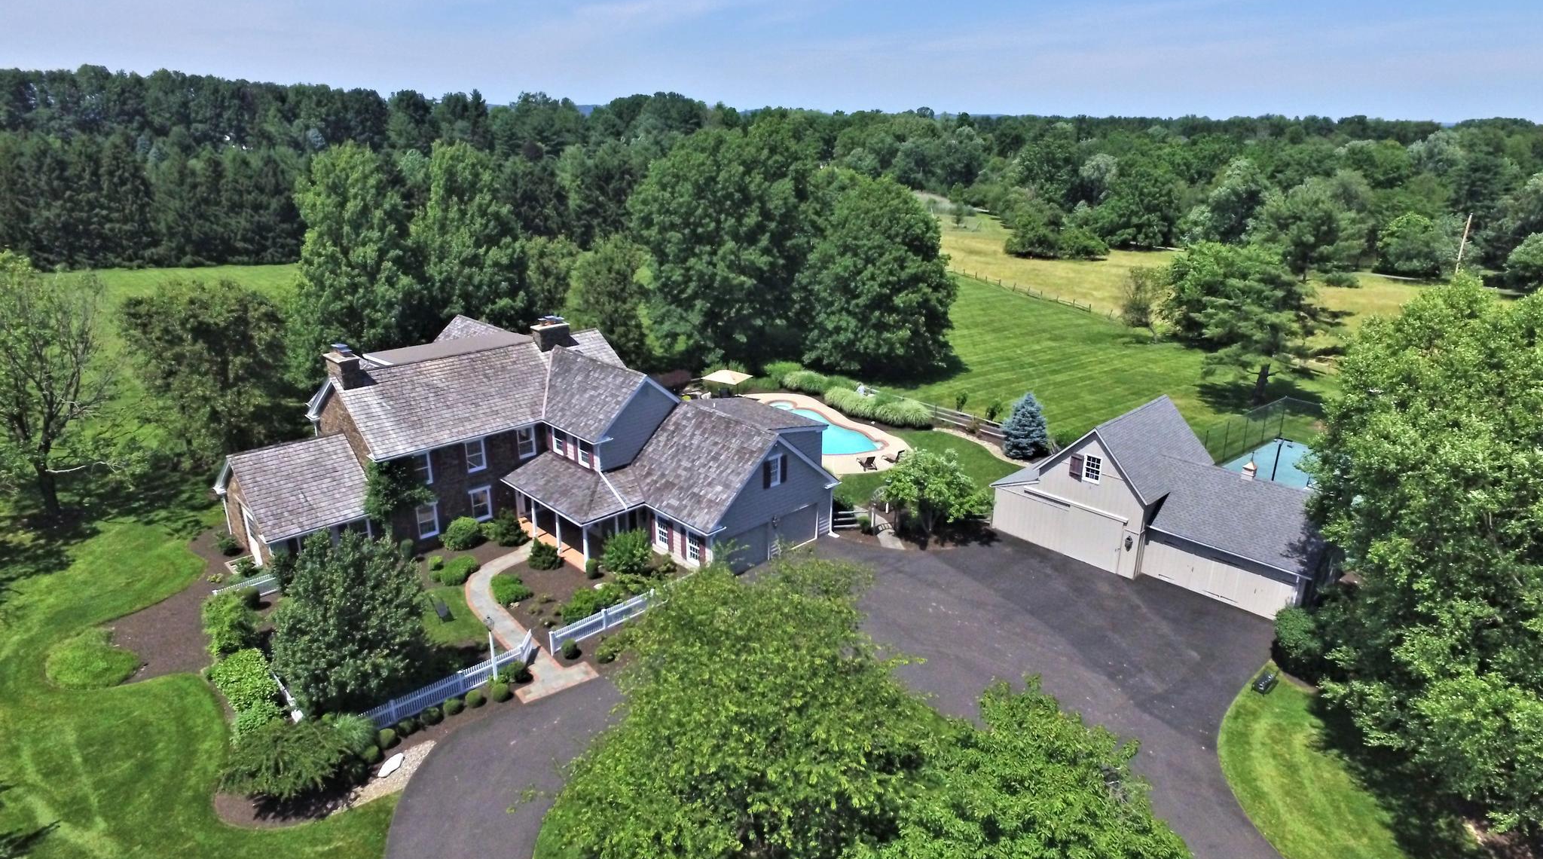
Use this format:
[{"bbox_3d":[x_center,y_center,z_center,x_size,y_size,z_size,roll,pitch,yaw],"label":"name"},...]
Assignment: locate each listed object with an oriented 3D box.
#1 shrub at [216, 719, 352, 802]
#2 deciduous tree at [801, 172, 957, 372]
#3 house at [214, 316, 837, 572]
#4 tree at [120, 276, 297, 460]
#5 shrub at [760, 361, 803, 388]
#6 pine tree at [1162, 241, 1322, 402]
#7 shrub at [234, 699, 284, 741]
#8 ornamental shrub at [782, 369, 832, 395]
[{"bbox_3d":[-16.339,11.076,30.145,4.219,1.753,3.291,1,19,0],"label":"shrub"},{"bbox_3d":[9.688,-14.269,80.993,13.924,17.538,13.924,1,19,0],"label":"deciduous tree"},{"bbox_3d":[-14.227,0.226,47.581,24.400,10.200,27.100,-17,26,-41],"label":"house"},{"bbox_3d":[-34.471,-3.422,55.007,9.000,11.900,8.800,0,19,0],"label":"tree"},{"bbox_3d":[0.892,-4.865,77.121,3.759,1.978,2.819,1,19,0],"label":"shrub"},{"bbox_3d":[35.972,-8.145,69.350,10.200,12.600,9.800,0,19,0],"label":"pine tree"},{"bbox_3d":[-18.491,10.347,32.000,1.600,1.200,1.600,0,19,0],"label":"shrub"},{"bbox_3d":[3.065,-4.105,75.367,4.183,1.748,3.137,1,19,0],"label":"ornamental shrub"}]

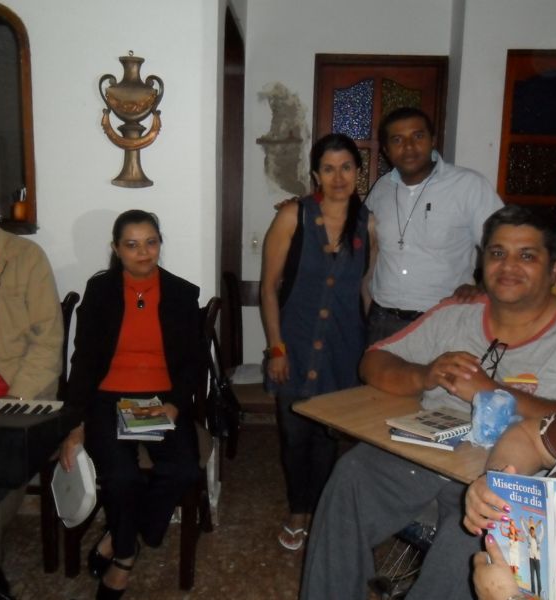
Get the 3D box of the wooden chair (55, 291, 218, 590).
[{"bbox_3d":[-0.494,0.498,2.375,0.460,0.980,0.500,2,9,6],"label":"wooden chair"}]

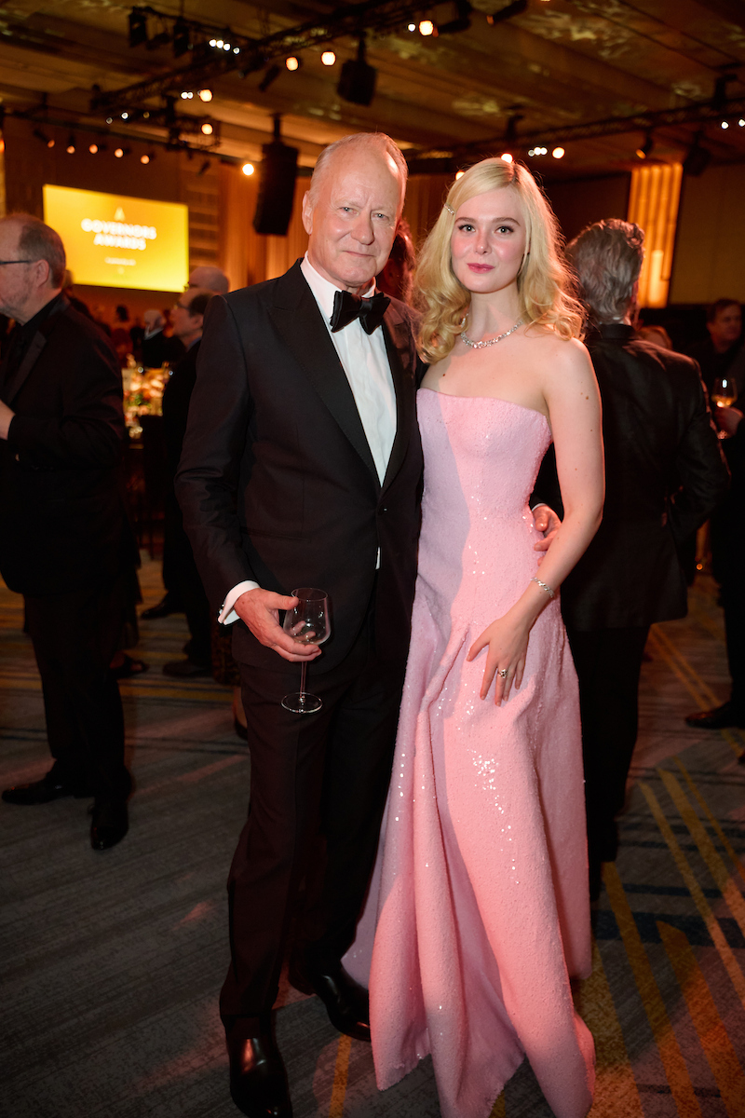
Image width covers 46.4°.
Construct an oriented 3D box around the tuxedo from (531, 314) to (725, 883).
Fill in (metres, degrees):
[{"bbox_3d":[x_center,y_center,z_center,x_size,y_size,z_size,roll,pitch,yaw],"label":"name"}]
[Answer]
[{"bbox_3d":[0.667,0.124,2.518,0.600,1.520,0.430,6,13,17],"label":"tuxedo"}]

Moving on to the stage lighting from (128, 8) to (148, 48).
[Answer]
[{"bbox_3d":[-2.949,-6.663,10.900,0.190,0.400,0.180,6,13,19],"label":"stage lighting"}]

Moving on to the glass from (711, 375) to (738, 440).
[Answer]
[{"bbox_3d":[1.237,-0.531,3.050,0.082,0.213,0.082,2,13,0],"label":"glass"}]

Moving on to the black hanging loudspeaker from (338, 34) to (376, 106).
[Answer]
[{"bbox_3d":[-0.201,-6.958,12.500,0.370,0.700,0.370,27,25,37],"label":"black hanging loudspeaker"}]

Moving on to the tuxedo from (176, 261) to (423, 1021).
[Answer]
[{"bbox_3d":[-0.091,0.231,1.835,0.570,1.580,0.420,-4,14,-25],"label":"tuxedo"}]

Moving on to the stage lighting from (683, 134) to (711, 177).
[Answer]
[{"bbox_3d":[5.511,-6.859,14.800,0.360,0.620,0.360,26,25,34],"label":"stage lighting"}]

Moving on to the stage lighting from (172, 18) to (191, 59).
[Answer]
[{"bbox_3d":[-2.444,-6.654,11.100,0.190,0.420,0.180,6,13,19],"label":"stage lighting"}]

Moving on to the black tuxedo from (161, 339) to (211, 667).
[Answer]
[{"bbox_3d":[-0.782,-0.260,4.093,0.400,1.500,0.520,2,13,2],"label":"black tuxedo"}]

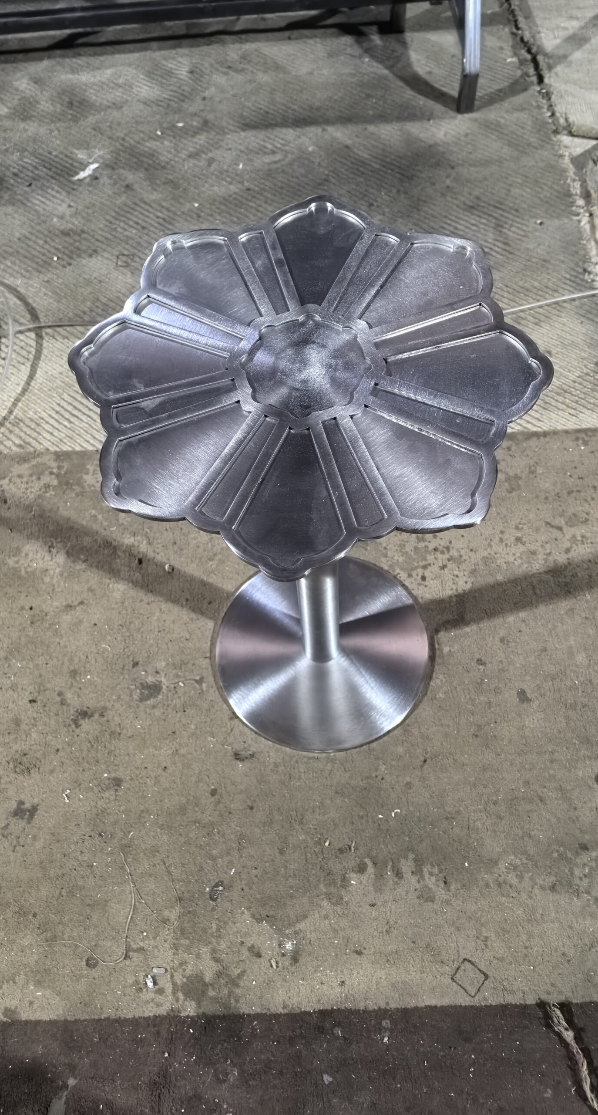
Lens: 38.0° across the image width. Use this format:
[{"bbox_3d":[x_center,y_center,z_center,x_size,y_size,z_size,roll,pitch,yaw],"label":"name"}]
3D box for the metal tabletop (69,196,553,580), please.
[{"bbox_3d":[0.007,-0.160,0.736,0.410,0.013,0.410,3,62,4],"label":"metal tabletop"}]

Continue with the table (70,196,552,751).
[{"bbox_3d":[0.020,-0.015,1.007,0.410,0.628,0.410,3,62,4],"label":"table"}]

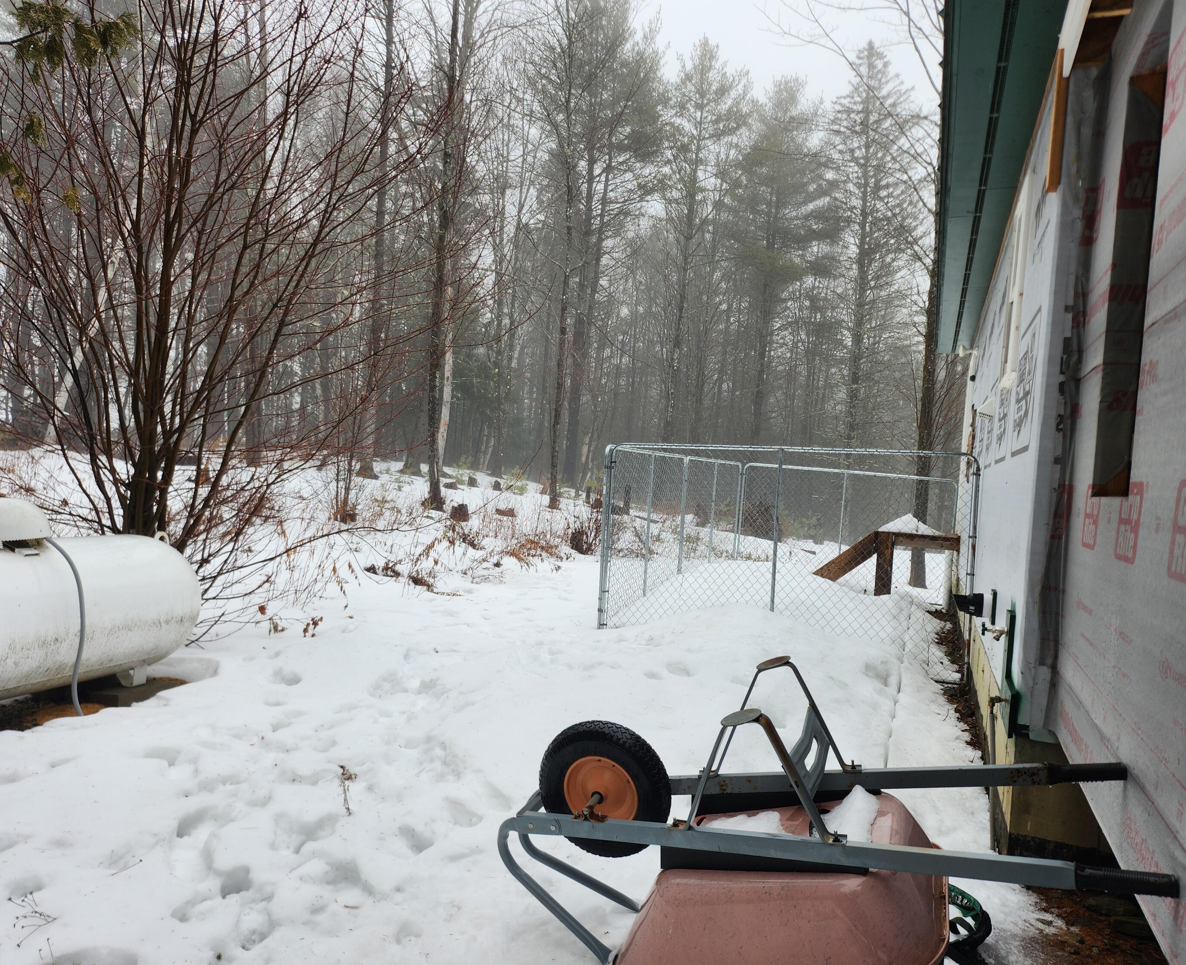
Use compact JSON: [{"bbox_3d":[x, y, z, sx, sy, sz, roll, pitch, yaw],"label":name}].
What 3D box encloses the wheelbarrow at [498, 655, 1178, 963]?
[{"bbox_3d":[0.517,0.859,2.317,1.614,0.686,0.660,-12,2,22],"label":"wheelbarrow"}]

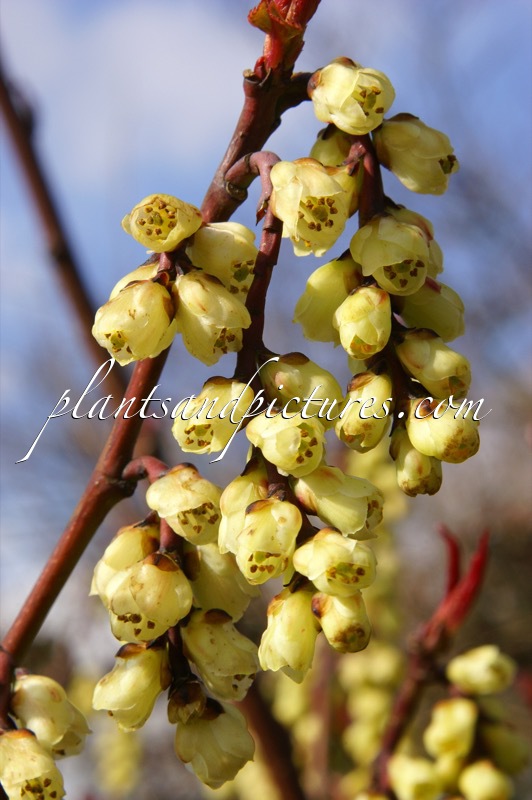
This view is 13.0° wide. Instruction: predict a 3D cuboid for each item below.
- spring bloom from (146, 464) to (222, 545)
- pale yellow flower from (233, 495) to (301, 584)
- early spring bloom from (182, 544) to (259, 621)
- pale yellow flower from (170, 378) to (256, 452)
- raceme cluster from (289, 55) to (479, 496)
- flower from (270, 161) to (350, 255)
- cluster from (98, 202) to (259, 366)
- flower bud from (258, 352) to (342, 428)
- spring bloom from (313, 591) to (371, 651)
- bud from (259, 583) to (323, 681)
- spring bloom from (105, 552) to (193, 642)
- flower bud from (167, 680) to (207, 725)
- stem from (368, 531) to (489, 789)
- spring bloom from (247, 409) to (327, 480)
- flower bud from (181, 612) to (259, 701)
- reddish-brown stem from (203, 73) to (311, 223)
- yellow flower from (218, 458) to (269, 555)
[{"bbox_3d":[-0.009,0.012,0.271,0.008,0.008,0.009,2,37,-34],"label":"spring bloom"},{"bbox_3d":[0.000,0.015,0.249,0.007,0.010,0.007,1,-34,-7],"label":"pale yellow flower"},{"bbox_3d":[-0.006,0.022,0.277,0.010,0.008,0.008,49,-24,-18],"label":"early spring bloom"},{"bbox_3d":[-0.006,0.002,0.252,0.008,0.009,0.008,-4,-43,24],"label":"pale yellow flower"},{"bbox_3d":[0.015,-0.016,0.294,0.024,0.055,0.021,0,-5,0],"label":"raceme cluster"},{"bbox_3d":[0.005,-0.023,0.275,0.009,0.009,0.009,10,24,-4],"label":"flower"},{"bbox_3d":[-0.011,-0.015,0.290,0.020,0.021,0.017,0,-5,0],"label":"cluster"},{"bbox_3d":[0.005,-0.001,0.289,0.010,0.008,0.009,34,-10,-6],"label":"flower bud"},{"bbox_3d":[0.009,0.026,0.273,0.006,0.008,0.006,4,-49,-46],"label":"spring bloom"},{"bbox_3d":[0.003,0.027,0.272,0.007,0.011,0.007,10,-3,0],"label":"bud"},{"bbox_3d":[-0.014,0.024,0.286,0.010,0.010,0.009,-2,-49,27],"label":"spring bloom"},{"bbox_3d":[-0.009,0.035,0.272,0.005,0.005,0.004,-3,-6,0],"label":"flower bud"},{"bbox_3d":[0.024,0.039,0.345,0.009,0.042,0.007,22,0,0],"label":"stem"},{"bbox_3d":[0.002,0.005,0.250,0.008,0.008,0.009,8,20,-40],"label":"spring bloom"},{"bbox_3d":[-0.005,0.030,0.275,0.008,0.010,0.008,-38,-22,22],"label":"flower bud"},{"bbox_3d":[-0.002,-0.032,0.292,0.007,0.021,0.006,22,0,0],"label":"reddish-brown stem"},{"bbox_3d":[-0.002,0.013,0.290,0.008,0.011,0.008,18,6,0],"label":"yellow flower"}]

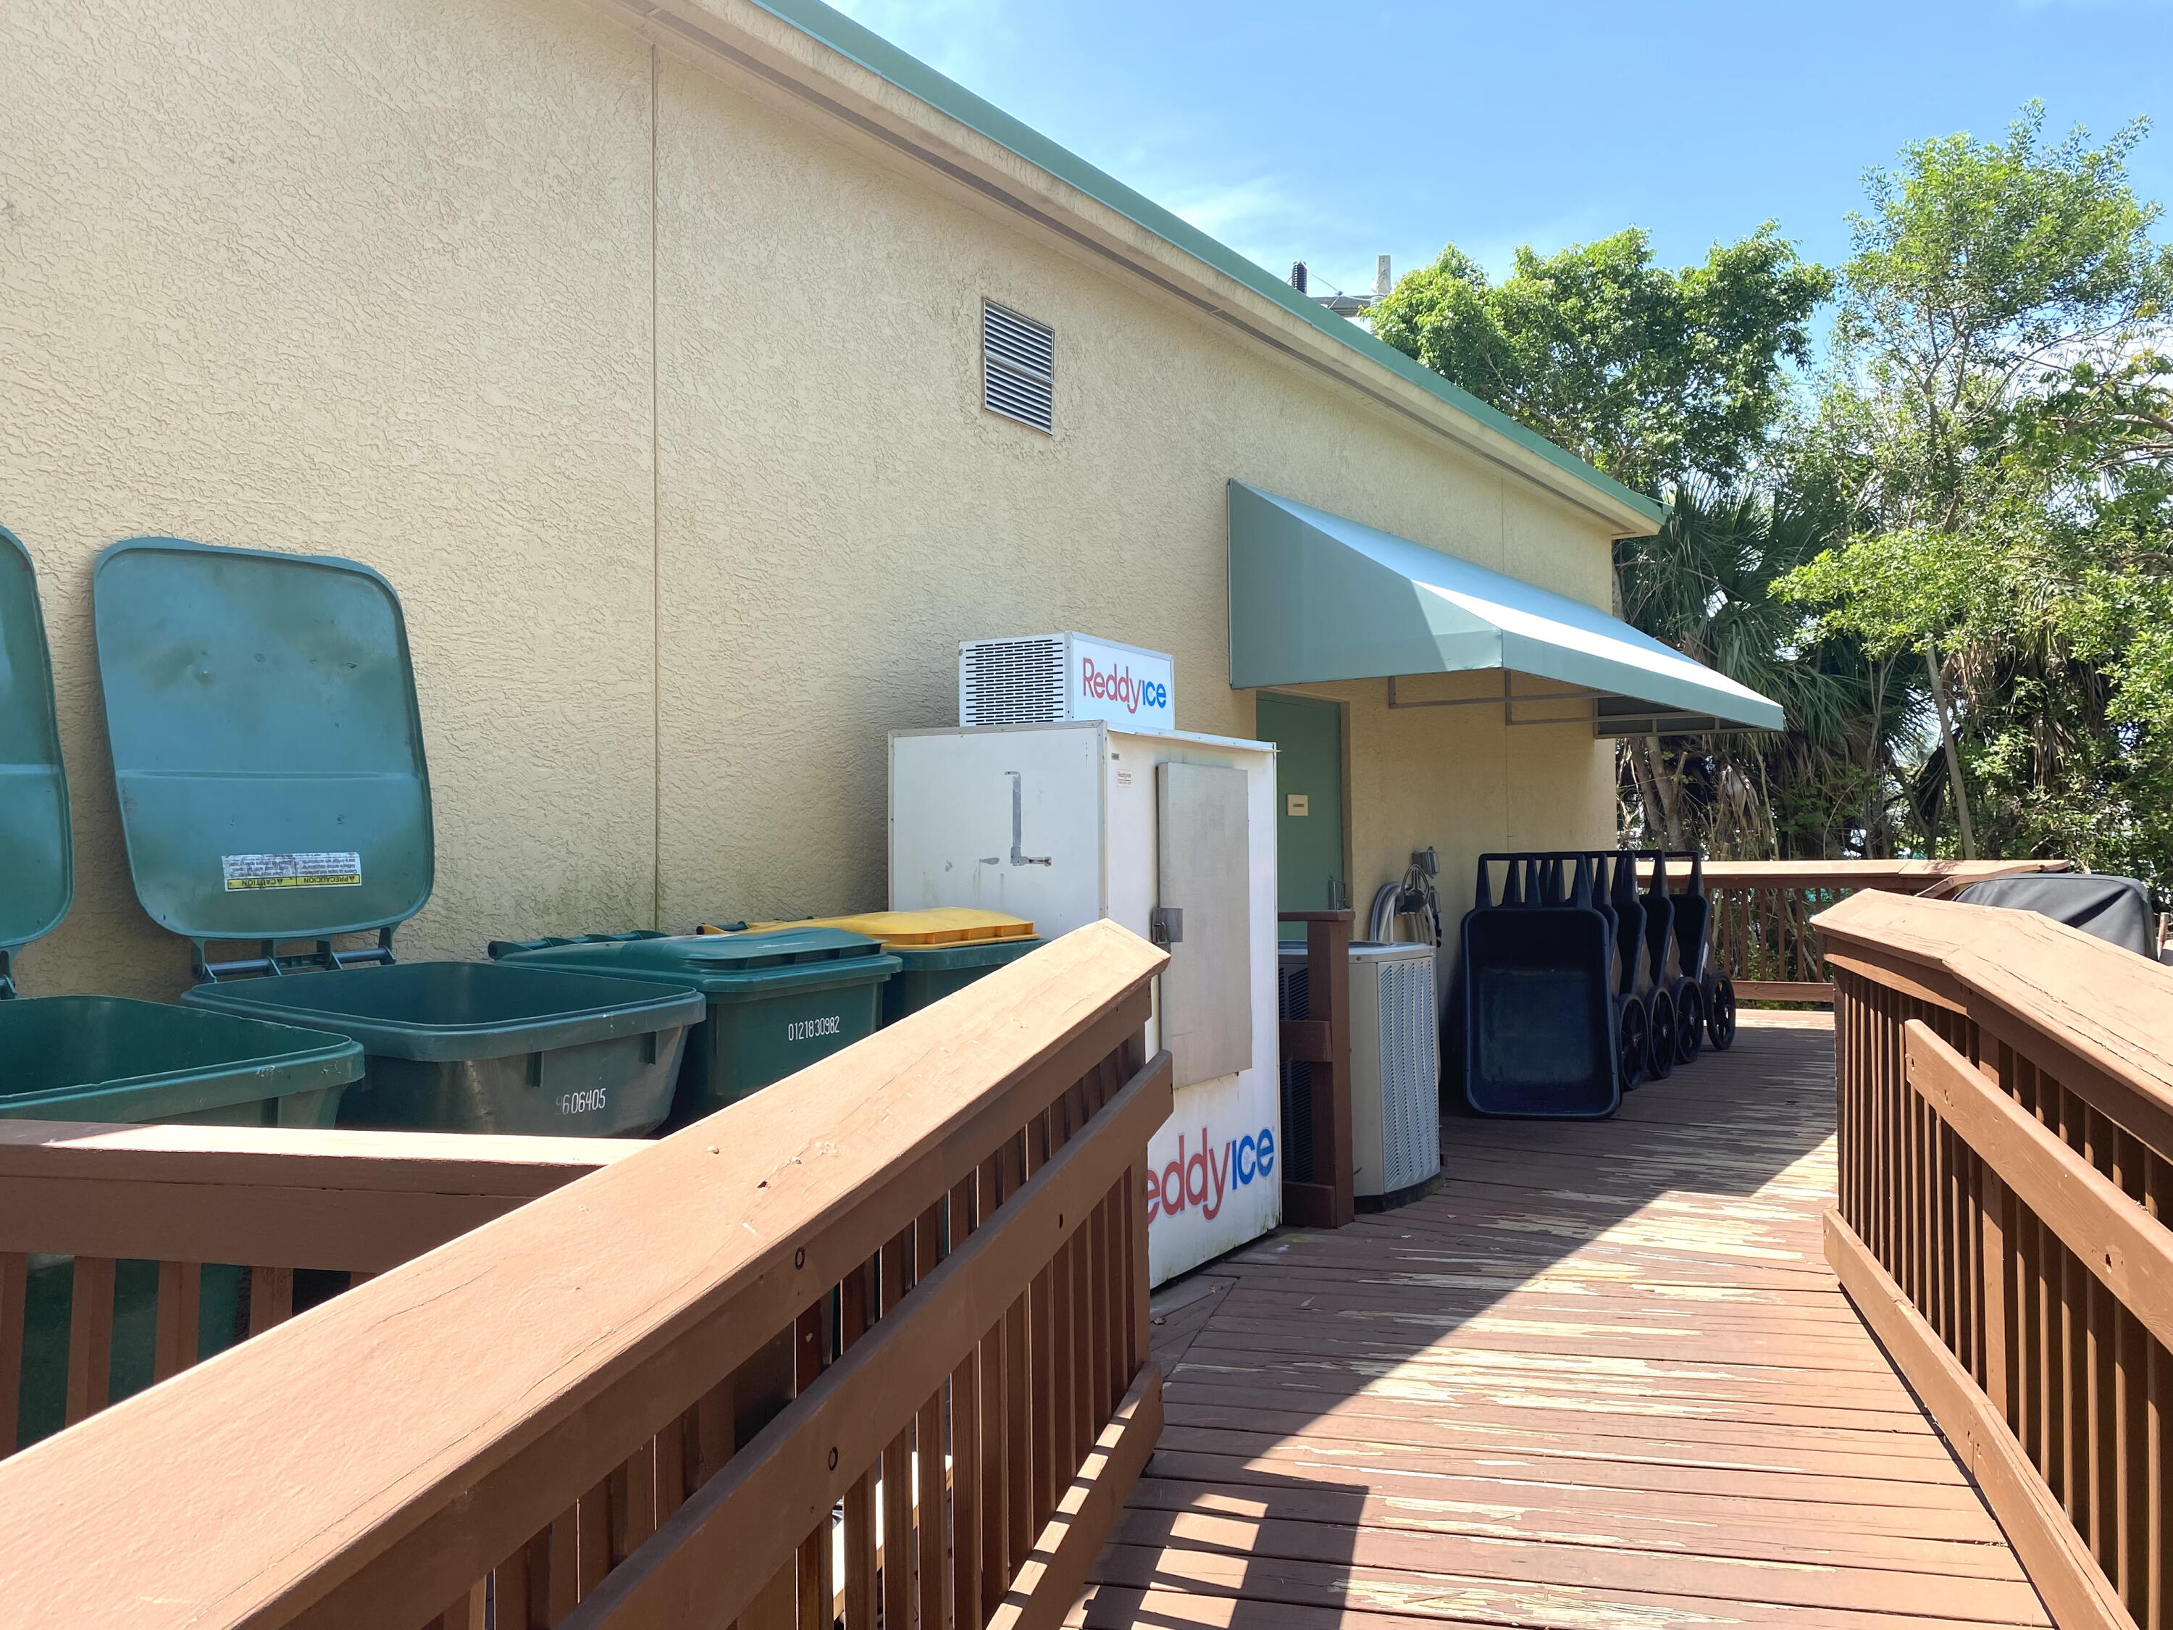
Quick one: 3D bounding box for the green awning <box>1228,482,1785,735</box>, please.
[{"bbox_3d":[2.708,-1.038,9.287,1.254,0.935,5.480,-1,-1,34],"label":"green awning"}]

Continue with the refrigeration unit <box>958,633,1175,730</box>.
[{"bbox_3d":[-0.060,-0.408,5.566,0.453,0.320,0.631,-1,-1,34],"label":"refrigeration unit"}]

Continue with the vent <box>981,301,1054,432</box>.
[{"bbox_3d":[-0.252,-1.658,6.067,0.050,0.406,0.435,-1,-1,34],"label":"vent"}]

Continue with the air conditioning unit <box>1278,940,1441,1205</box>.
[{"bbox_3d":[0.878,0.982,6.409,0.800,0.955,0.800,-1,-1,34],"label":"air conditioning unit"}]

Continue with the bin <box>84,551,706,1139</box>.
[{"bbox_3d":[-1.418,0.434,3.433,0.890,2.020,0.710,-1,-1,25],"label":"bin"}]

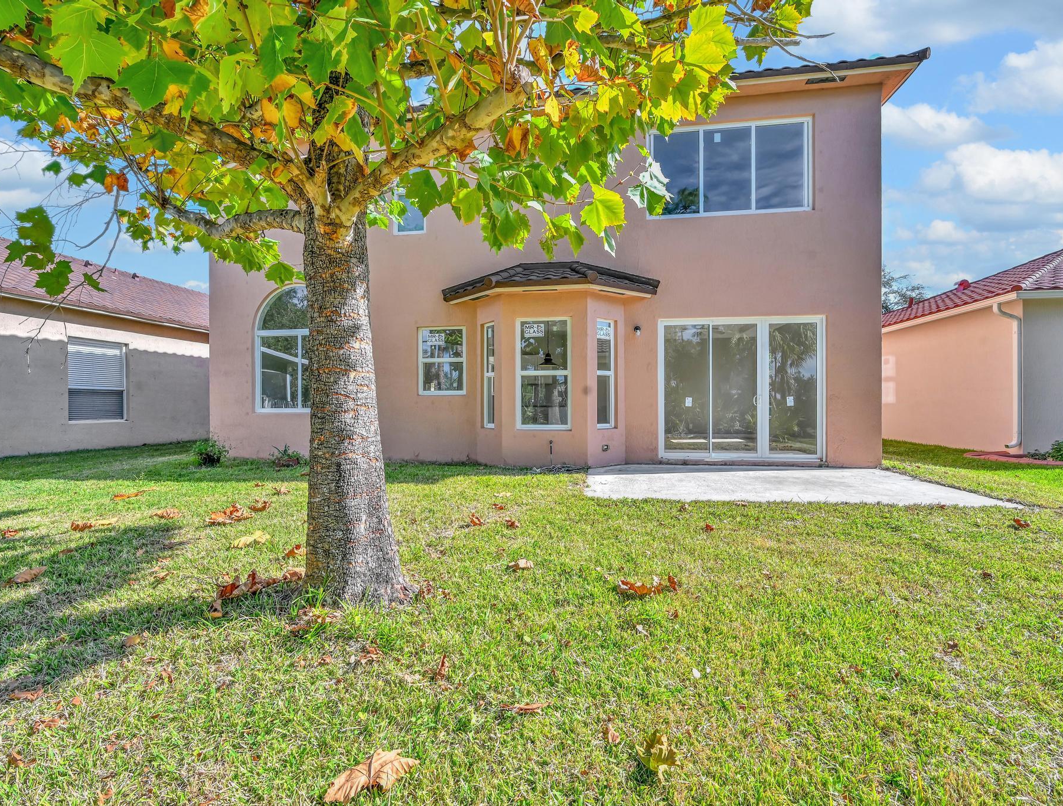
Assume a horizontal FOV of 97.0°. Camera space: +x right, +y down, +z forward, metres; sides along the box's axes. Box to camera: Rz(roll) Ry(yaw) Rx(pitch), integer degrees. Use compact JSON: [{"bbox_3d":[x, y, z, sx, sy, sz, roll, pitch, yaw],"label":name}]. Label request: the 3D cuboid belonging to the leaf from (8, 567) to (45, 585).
[{"bbox_3d":[-3.254,1.115,3.030,0.230,0.060,0.190,0,0,-40],"label":"leaf"}]

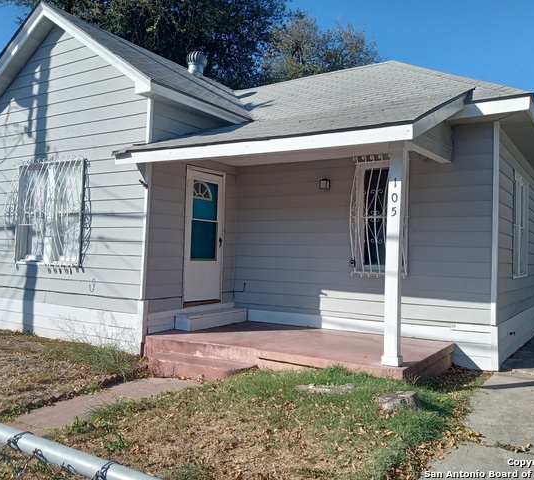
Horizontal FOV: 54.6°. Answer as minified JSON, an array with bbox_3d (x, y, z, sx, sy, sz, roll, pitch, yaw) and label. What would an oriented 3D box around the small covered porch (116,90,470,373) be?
[{"bbox_3d":[0.298,-0.251,6.920,4.080,3.542,2.368,0,-2,33],"label":"small covered porch"}]

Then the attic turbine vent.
[{"bbox_3d":[-1.498,-3.746,11.000,0.435,0.540,0.435,1,-2,0],"label":"attic turbine vent"}]

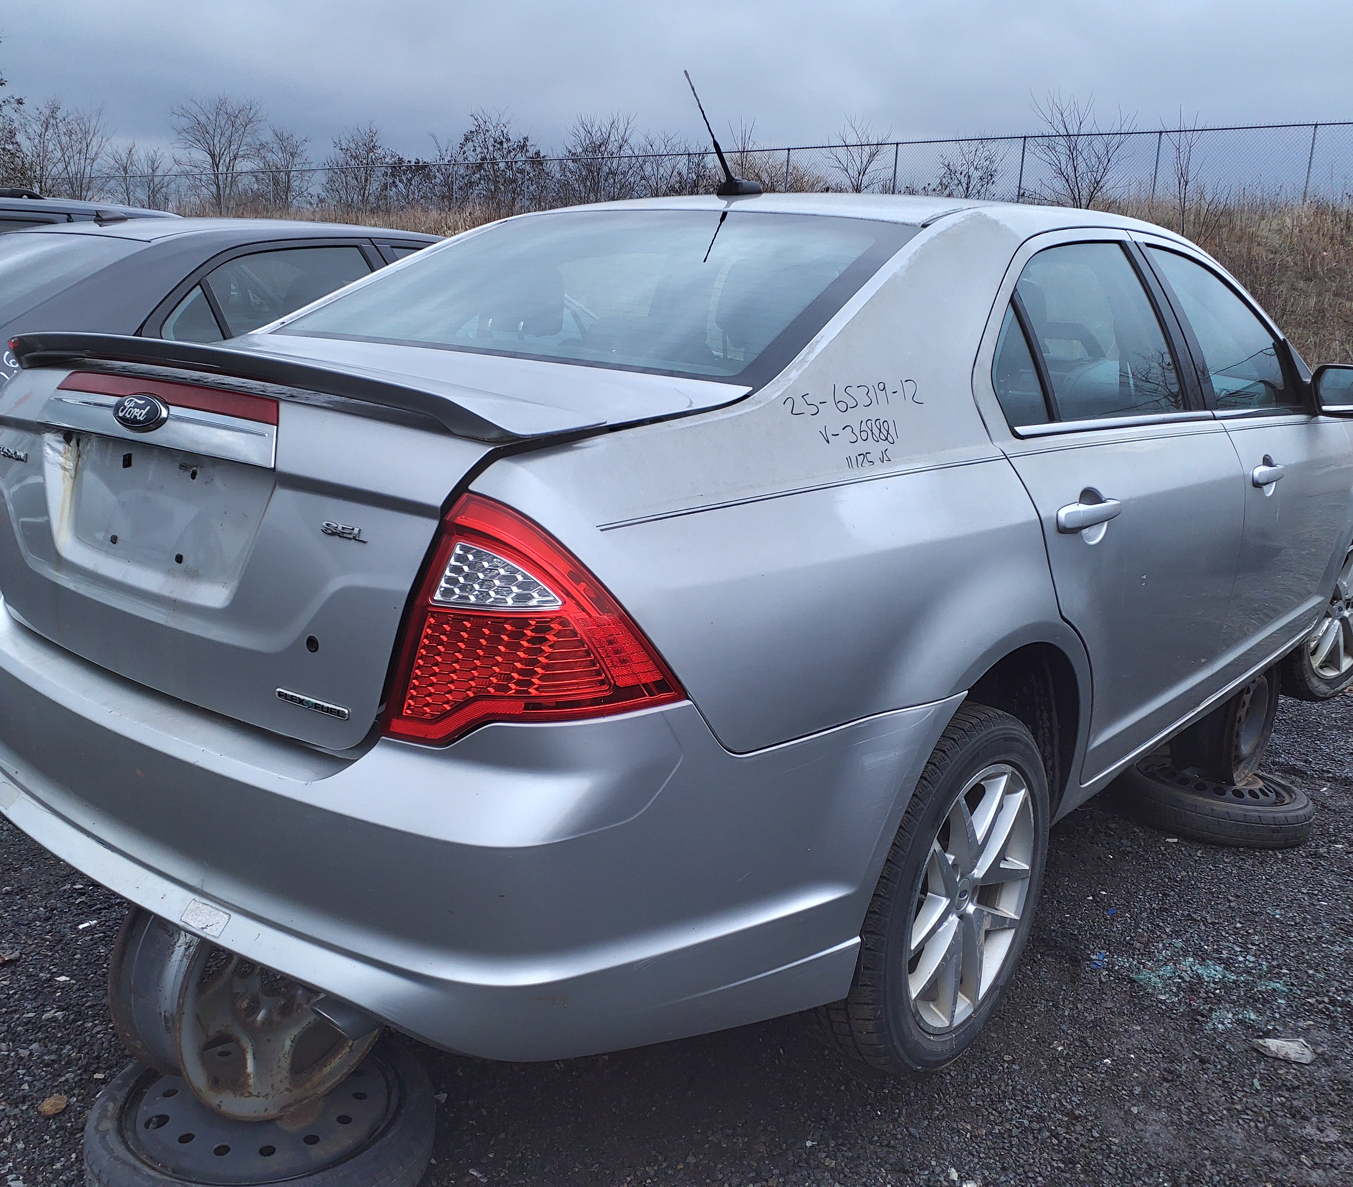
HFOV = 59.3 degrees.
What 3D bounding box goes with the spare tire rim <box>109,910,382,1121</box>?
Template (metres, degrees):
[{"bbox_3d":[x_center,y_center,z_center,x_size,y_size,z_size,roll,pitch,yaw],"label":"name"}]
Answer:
[{"bbox_3d":[-0.674,0.612,1.953,0.187,0.428,0.428,3,10,36],"label":"spare tire rim"}]

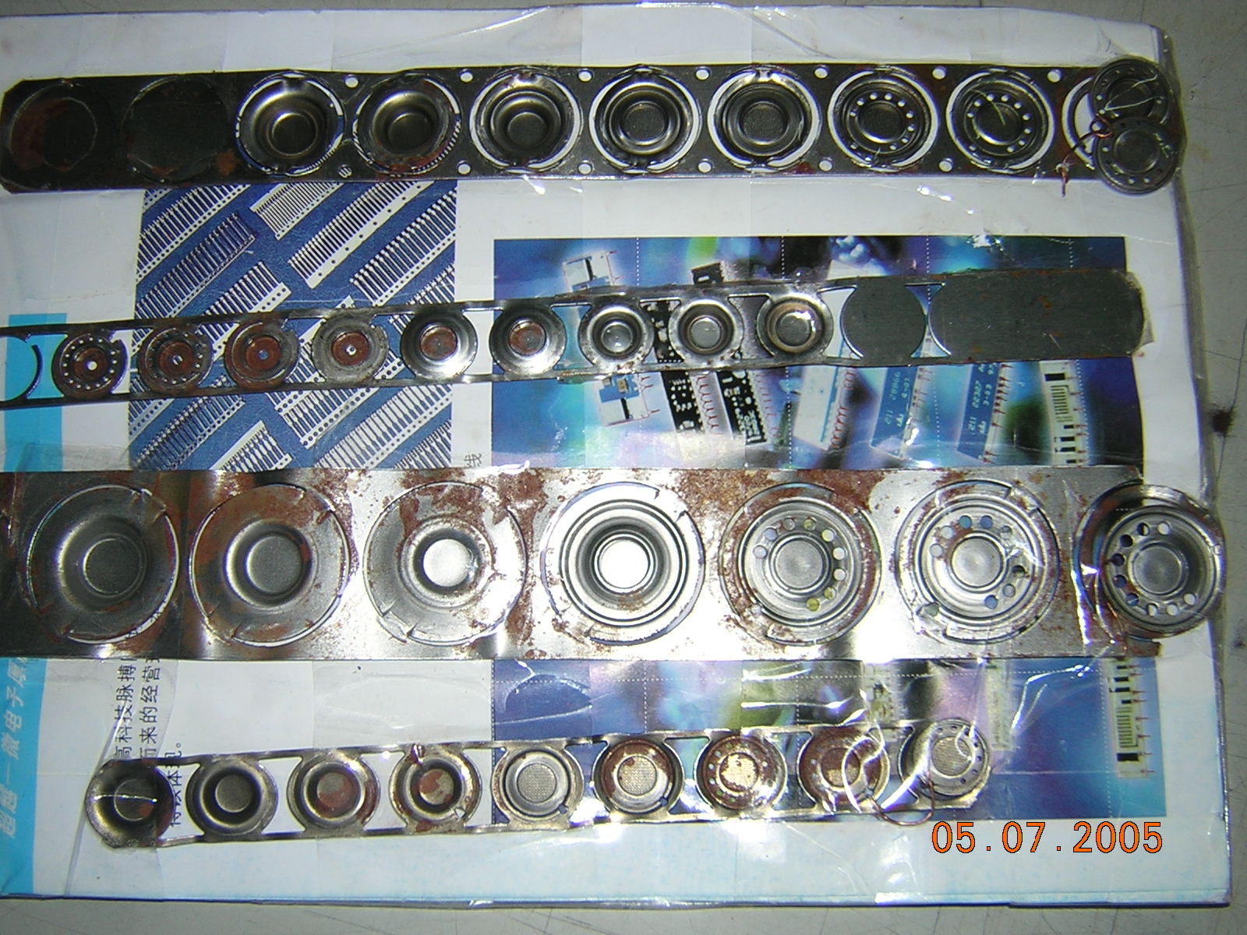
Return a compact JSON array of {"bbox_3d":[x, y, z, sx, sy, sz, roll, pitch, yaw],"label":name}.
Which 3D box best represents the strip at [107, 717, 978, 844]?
[{"bbox_3d":[-0.019,0.070,0.288,0.199,0.006,0.020,-3,82,0],"label":"strip"}]

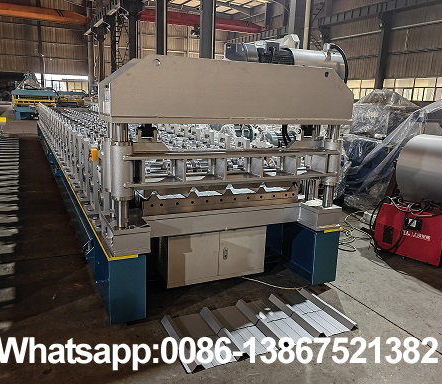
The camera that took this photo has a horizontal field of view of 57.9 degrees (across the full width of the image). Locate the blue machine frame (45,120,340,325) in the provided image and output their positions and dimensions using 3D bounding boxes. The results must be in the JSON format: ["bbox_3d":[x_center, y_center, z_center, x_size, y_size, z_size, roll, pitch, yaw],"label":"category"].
[{"bbox_3d":[-2.275,-0.666,7.439,1.670,0.401,11.022,-4,14,-26],"label":"blue machine frame"}]

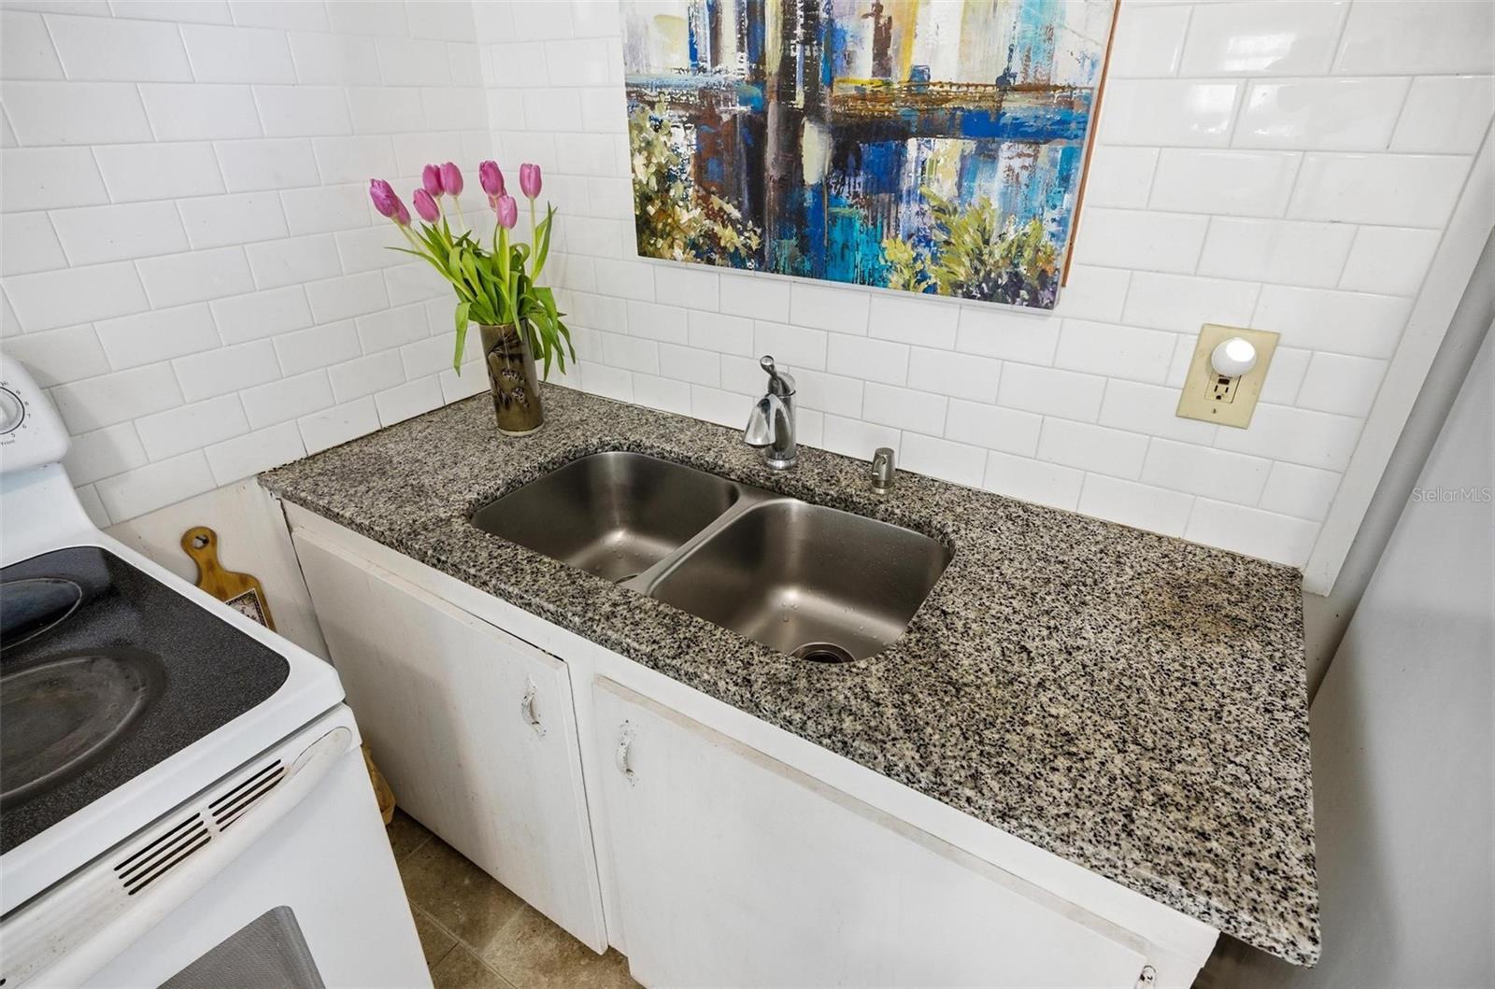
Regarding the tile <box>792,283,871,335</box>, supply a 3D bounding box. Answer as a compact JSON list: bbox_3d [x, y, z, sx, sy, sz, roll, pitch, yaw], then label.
[{"bbox_3d":[0.144,-0.323,1.302,0.151,0.075,0.008,16,32,28],"label":"tile"}]

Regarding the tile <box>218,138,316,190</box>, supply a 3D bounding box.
[{"bbox_3d":[-0.786,-0.543,1.227,0.010,0.075,0.153,16,32,28],"label":"tile"}]

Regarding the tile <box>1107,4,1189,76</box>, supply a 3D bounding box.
[{"bbox_3d":[0.469,-0.571,0.943,0.152,0.075,0.010,16,32,28],"label":"tile"}]

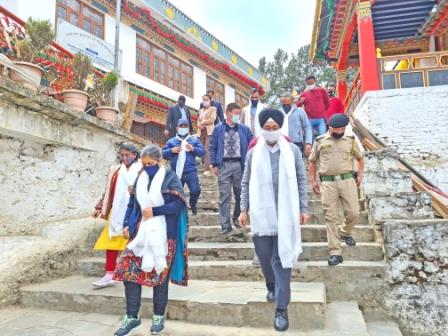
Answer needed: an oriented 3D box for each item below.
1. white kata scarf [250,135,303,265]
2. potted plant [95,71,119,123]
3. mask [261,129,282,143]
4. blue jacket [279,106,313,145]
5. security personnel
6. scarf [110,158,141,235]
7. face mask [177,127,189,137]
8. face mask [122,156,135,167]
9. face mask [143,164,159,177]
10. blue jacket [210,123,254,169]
[{"bbox_3d":[0.416,0.263,2.720,0.430,1.050,0.300,-2,-7,8],"label":"white kata scarf"},{"bbox_3d":[-1.659,-0.995,4.750,0.340,0.740,0.340,-1,-7,0],"label":"potted plant"},{"bbox_3d":[0.381,-0.261,2.700,0.170,0.115,0.110,-2,3,6],"label":"mask"},{"bbox_3d":[1.003,-0.617,5.000,0.620,0.620,0.320,-2,-7,8],"label":"blue jacket"},{"bbox_3d":[1.304,0.238,3.900,0.620,1.710,0.550,-2,-7,12],"label":"security personnel"},{"bbox_3d":[-0.947,0.295,3.250,0.350,0.740,0.280,-3,-7,15],"label":"scarf"},{"bbox_3d":[-0.586,-0.515,4.750,0.165,0.135,0.100,-1,1,5],"label":"face mask"},{"bbox_3d":[-0.908,-0.062,3.200,0.125,0.100,0.085,-5,4,30],"label":"face mask"},{"bbox_3d":[-0.592,0.020,2.710,0.140,0.110,0.095,-1,13,5],"label":"face mask"},{"bbox_3d":[0.118,-0.276,4.420,0.590,0.640,0.320,-1,-7,2],"label":"blue jacket"}]

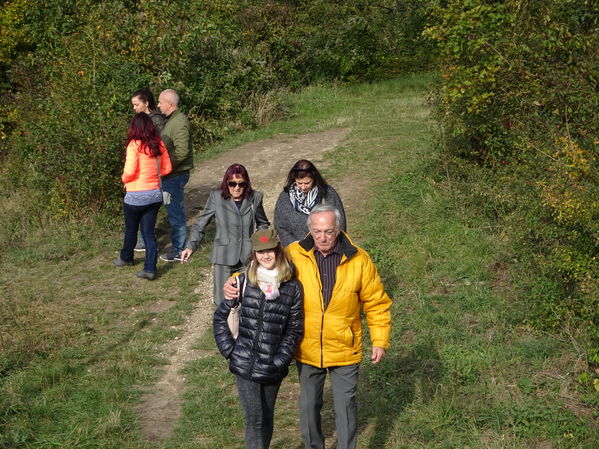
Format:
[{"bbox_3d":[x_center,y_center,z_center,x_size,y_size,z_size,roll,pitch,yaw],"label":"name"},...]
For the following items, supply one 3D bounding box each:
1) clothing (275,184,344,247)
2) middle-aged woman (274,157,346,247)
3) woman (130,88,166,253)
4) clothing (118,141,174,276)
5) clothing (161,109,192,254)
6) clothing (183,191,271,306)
[{"bbox_3d":[0.088,0.127,9.777,0.560,0.750,0.380,1,15,4],"label":"clothing"},{"bbox_3d":[0.088,0.349,9.836,0.560,1.650,0.400,1,15,4],"label":"middle-aged woman"},{"bbox_3d":[-1.518,-0.550,12.731,0.380,1.690,0.440,4,15,14],"label":"woman"},{"bbox_3d":[-1.453,-0.205,11.969,0.450,1.260,0.420,-7,17,-26],"label":"clothing"},{"bbox_3d":[-1.217,-0.431,12.496,0.360,1.420,0.480,4,16,16],"label":"clothing"},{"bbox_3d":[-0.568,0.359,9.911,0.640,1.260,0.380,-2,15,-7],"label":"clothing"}]

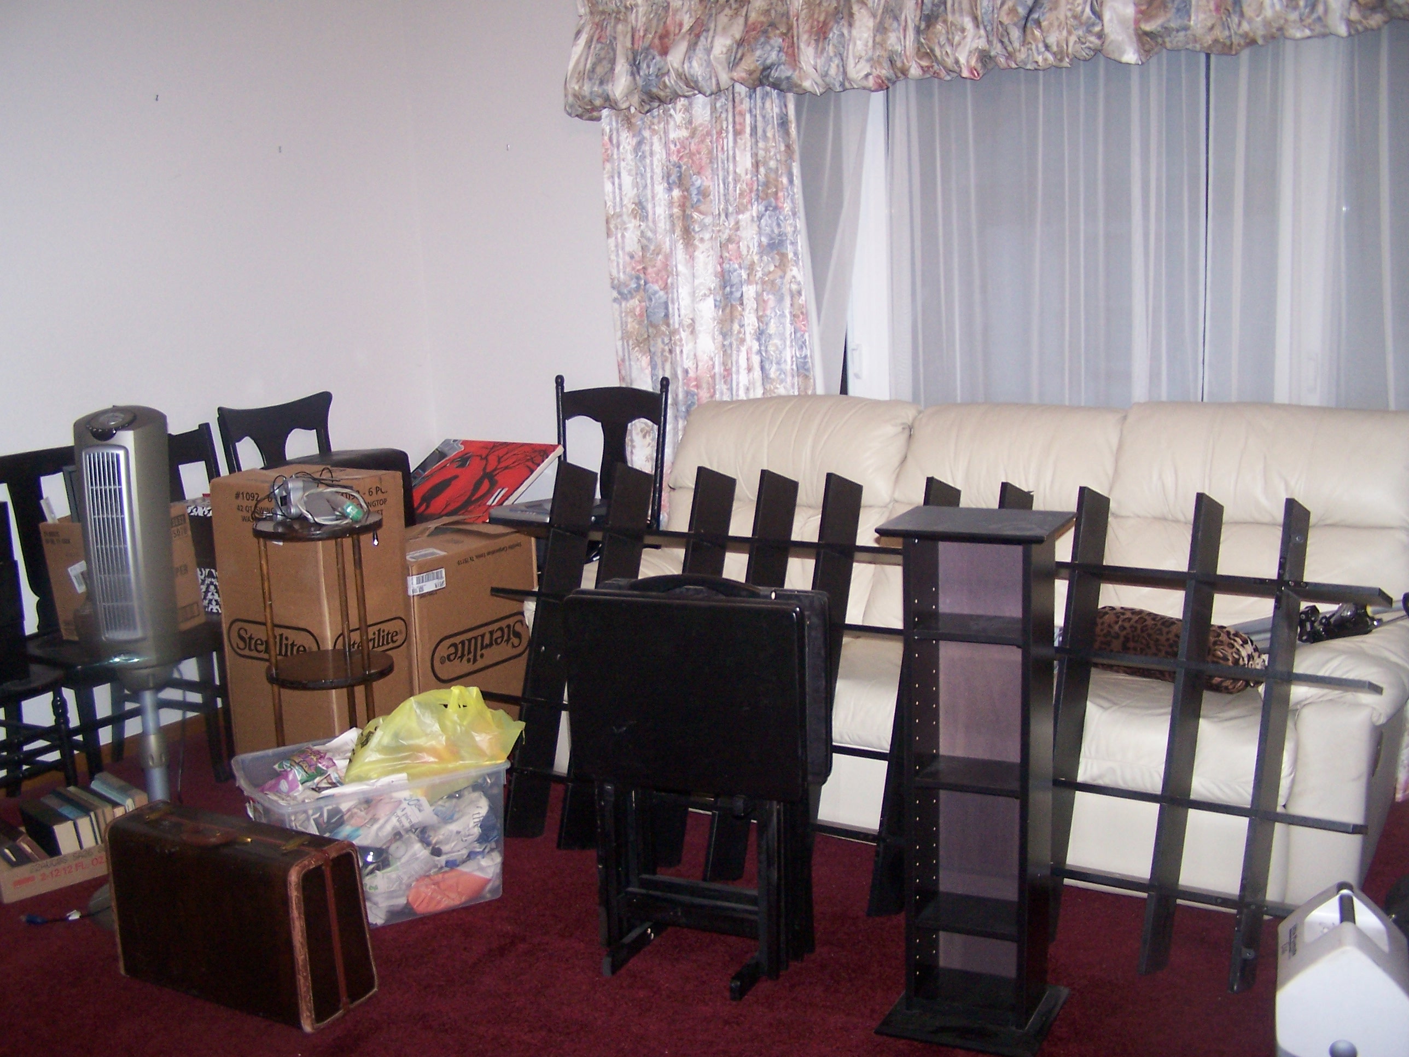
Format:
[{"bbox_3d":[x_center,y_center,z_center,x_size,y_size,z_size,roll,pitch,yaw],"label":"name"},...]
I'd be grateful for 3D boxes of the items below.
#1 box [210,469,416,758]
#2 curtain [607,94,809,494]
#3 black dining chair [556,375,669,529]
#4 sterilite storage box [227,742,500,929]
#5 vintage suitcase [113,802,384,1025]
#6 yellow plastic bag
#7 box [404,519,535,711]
[{"bbox_3d":[-1.033,0.263,4.150,0.379,0.815,0.323,5,13,34],"label":"box"},{"bbox_3d":[0.000,-0.497,4.576,0.750,2.050,0.120,5,13,34],"label":"curtain"},{"bbox_3d":[-0.360,0.052,4.707,0.440,0.985,0.460,4,12,30],"label":"black dining chair"},{"bbox_3d":[-0.729,0.652,3.404,0.495,0.303,0.440,-8,12,-29],"label":"sterilite storage box"},{"bbox_3d":[-0.897,0.724,2.977,0.505,0.328,0.182,4,12,30],"label":"vintage suitcase"},{"bbox_3d":[-0.593,0.442,3.424,0.290,0.170,0.250,-8,12,-28],"label":"yellow plastic bag"},{"bbox_3d":[-0.793,0.319,4.476,0.370,0.570,0.500,5,12,32],"label":"box"}]

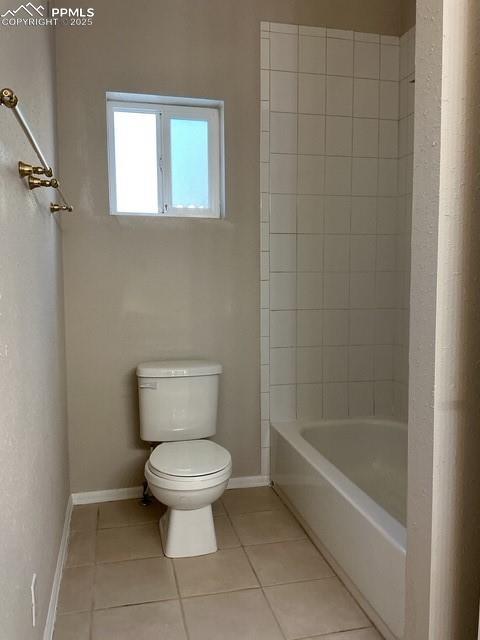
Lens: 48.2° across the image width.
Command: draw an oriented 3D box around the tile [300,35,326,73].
[{"bbox_3d":[0.374,-1.373,2.780,0.152,0.188,0.010,-2,6,-13],"label":"tile"}]

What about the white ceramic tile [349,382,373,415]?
[{"bbox_3d":[0.686,0.445,3.049,0.152,0.203,0.010,-2,6,-13],"label":"white ceramic tile"}]

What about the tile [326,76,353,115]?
[{"bbox_3d":[0.532,-1.196,2.873,0.152,0.203,0.010,-1,5,-12],"label":"tile"}]

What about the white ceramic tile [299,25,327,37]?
[{"bbox_3d":[0.370,-1.479,2.753,0.150,0.044,0.010,-2,6,-13],"label":"white ceramic tile"}]

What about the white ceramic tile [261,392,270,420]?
[{"bbox_3d":[0.137,0.470,2.905,0.046,0.150,0.010,-2,6,-14],"label":"white ceramic tile"}]

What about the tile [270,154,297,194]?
[{"bbox_3d":[0.228,-0.765,2.811,0.152,0.203,0.010,-2,6,-13],"label":"tile"}]

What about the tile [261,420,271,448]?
[{"bbox_3d":[0.137,0.622,2.933,0.049,0.151,0.010,-2,6,-13],"label":"tile"}]

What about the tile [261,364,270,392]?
[{"bbox_3d":[0.138,0.319,2.927,0.055,0.152,0.010,-1,5,-12],"label":"tile"}]

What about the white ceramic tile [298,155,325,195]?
[{"bbox_3d":[0.376,-0.769,2.846,0.152,0.203,0.010,-2,6,-13],"label":"white ceramic tile"}]

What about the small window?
[{"bbox_3d":[-0.370,-0.807,2.696,0.570,0.576,0.110,-2,6,-13],"label":"small window"}]

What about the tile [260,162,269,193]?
[{"bbox_3d":[0.129,-0.742,2.790,0.050,0.152,0.010,-2,6,-13],"label":"tile"}]

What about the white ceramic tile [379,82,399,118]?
[{"bbox_3d":[0.810,-1.204,2.932,0.120,0.203,0.010,-1,5,-12],"label":"white ceramic tile"}]

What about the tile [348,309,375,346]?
[{"bbox_3d":[0.682,0.039,2.990,0.151,0.202,0.009,-1,5,-13],"label":"tile"}]

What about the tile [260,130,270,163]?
[{"bbox_3d":[0.130,-0.892,2.776,0.049,0.152,0.010,-2,6,-13],"label":"tile"}]

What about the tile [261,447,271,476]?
[{"bbox_3d":[0.137,0.778,2.955,0.050,0.157,0.010,-2,6,-13],"label":"tile"}]

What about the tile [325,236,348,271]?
[{"bbox_3d":[0.524,-0.363,2.895,0.150,0.201,0.010,-2,6,-13],"label":"tile"}]

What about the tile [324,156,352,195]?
[{"bbox_3d":[0.529,-0.772,2.880,0.152,0.203,0.010,-2,6,-14],"label":"tile"}]

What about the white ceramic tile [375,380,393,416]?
[{"bbox_3d":[0.820,0.447,3.058,0.118,0.195,0.009,-1,5,-13],"label":"white ceramic tile"}]

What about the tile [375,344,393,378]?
[{"bbox_3d":[0.817,0.240,3.058,0.117,0.203,0.010,-2,6,-13],"label":"tile"}]

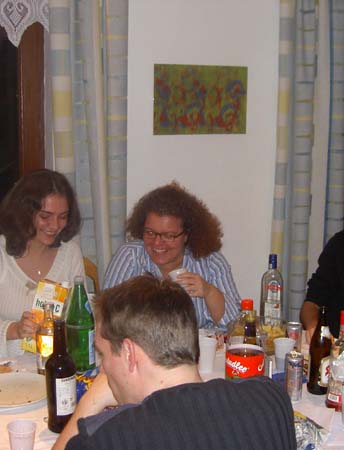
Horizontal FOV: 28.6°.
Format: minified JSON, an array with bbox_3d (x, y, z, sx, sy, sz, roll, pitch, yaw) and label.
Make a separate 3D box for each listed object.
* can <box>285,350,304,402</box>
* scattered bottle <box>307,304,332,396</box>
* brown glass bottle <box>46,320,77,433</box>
[{"bbox_3d":[0.351,0.430,1.900,0.054,0.136,0.054,1,11,0],"label":"can"},{"bbox_3d":[0.431,0.359,1.949,0.069,0.258,0.069,1,11,0],"label":"scattered bottle"},{"bbox_3d":[-0.286,0.386,1.752,0.079,0.297,0.079,1,10,0],"label":"brown glass bottle"}]

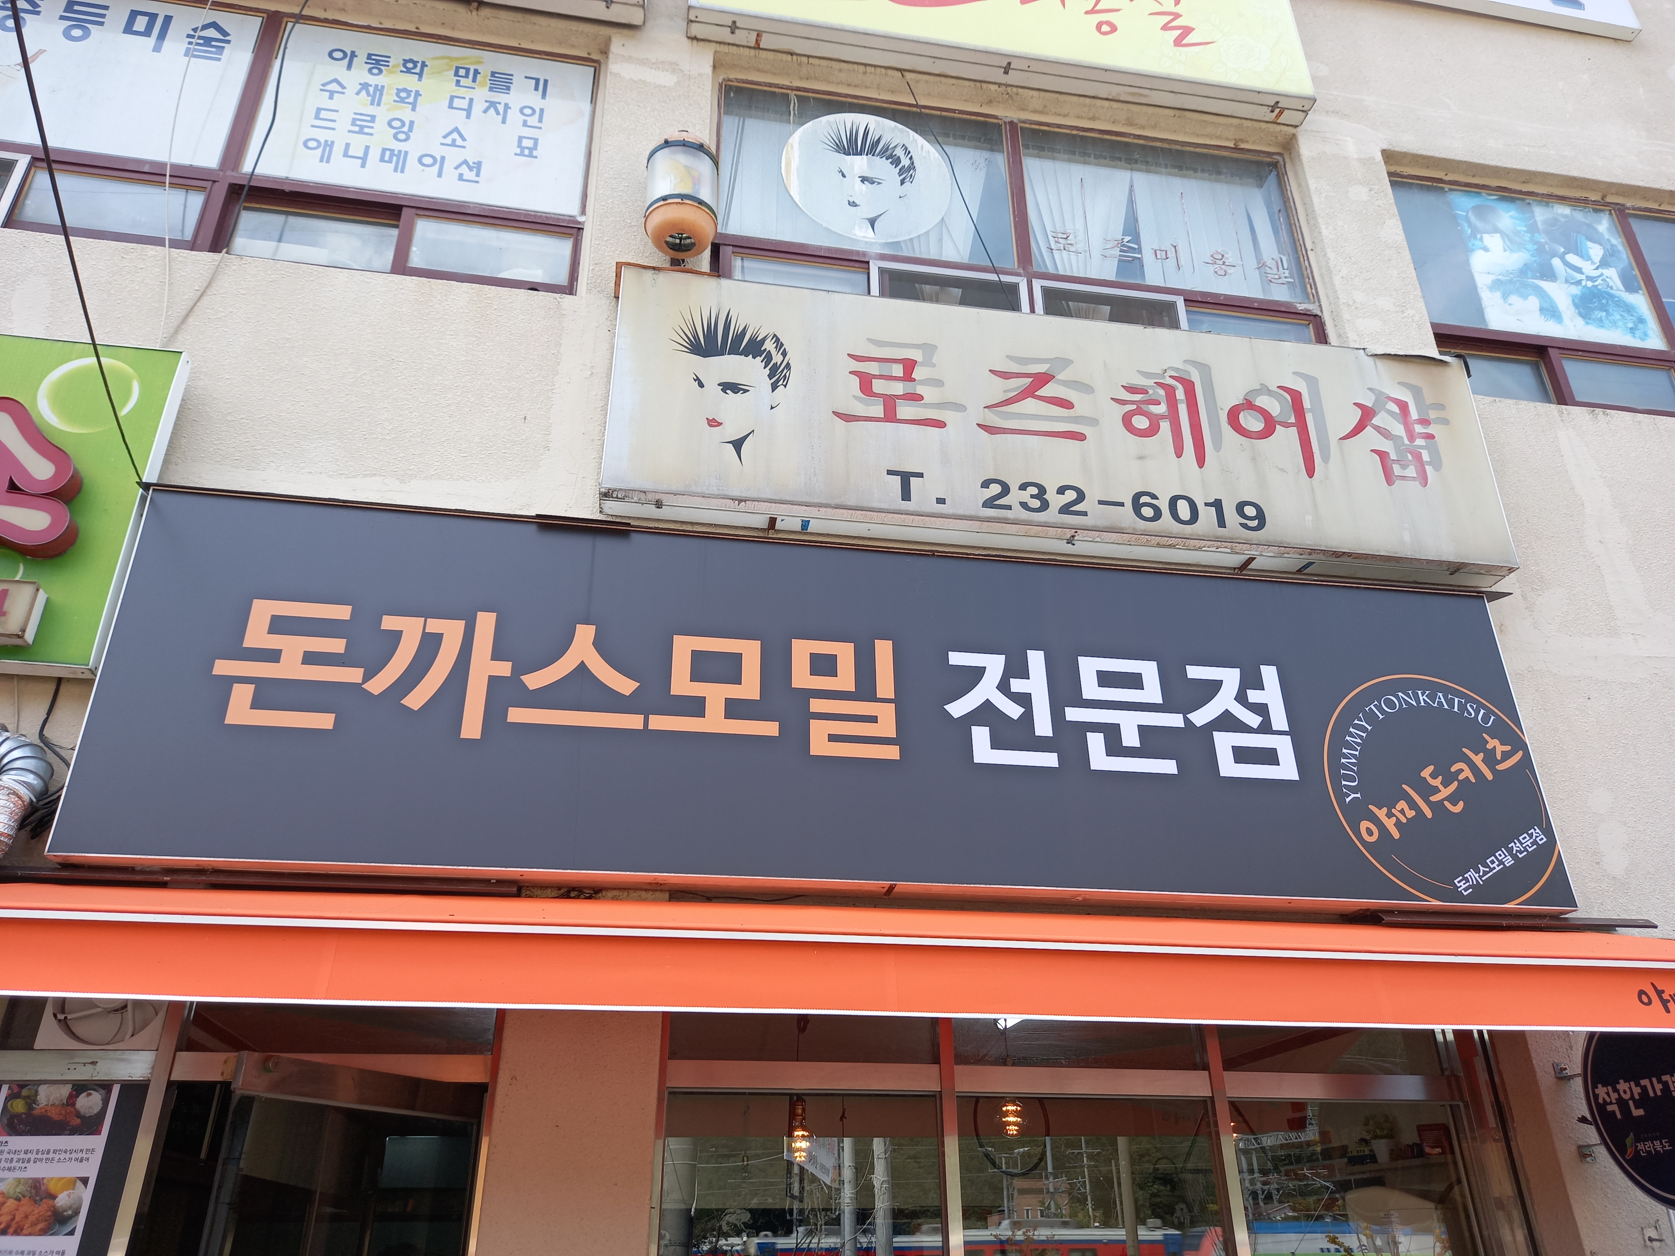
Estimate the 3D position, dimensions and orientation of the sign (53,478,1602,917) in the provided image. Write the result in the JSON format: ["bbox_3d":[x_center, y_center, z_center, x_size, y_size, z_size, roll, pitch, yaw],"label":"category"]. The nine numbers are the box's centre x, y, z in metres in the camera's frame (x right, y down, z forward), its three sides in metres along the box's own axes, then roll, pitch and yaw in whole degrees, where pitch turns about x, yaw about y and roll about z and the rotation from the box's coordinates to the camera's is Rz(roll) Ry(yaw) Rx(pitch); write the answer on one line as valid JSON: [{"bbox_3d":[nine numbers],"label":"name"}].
[{"bbox_3d":[0.145,0.280,4.098,4.824,1.229,0.120,4,-28,-9],"label":"sign"}]

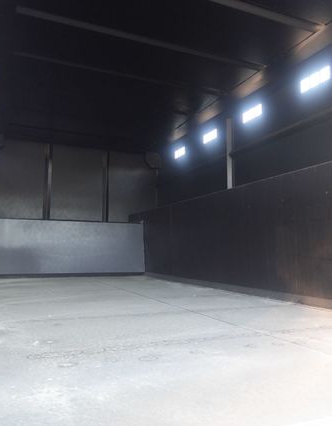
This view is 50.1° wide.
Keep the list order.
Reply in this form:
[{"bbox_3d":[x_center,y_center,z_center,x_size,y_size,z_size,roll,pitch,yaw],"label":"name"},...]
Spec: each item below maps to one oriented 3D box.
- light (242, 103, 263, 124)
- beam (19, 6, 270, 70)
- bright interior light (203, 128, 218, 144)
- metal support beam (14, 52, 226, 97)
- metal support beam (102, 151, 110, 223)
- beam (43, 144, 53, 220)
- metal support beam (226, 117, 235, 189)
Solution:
[{"bbox_3d":[4.087,-4.667,16.770,0.120,0.508,1.392,2,-7,-25],"label":"light"},{"bbox_3d":[-0.264,-6.591,13.706,10.150,0.170,0.190,1,-6,-25],"label":"beam"},{"bbox_3d":[2.530,-4.309,20.104,0.120,0.508,1.392,2,-7,-25],"label":"bright interior light"},{"bbox_3d":[-1.527,-6.338,16.465,10.106,0.170,0.190,1,-6,-25],"label":"metal support beam"},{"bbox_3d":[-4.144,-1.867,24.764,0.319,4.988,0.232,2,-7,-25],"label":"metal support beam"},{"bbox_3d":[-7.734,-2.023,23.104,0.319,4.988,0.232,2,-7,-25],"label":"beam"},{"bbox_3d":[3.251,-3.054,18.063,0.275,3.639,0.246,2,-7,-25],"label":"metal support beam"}]

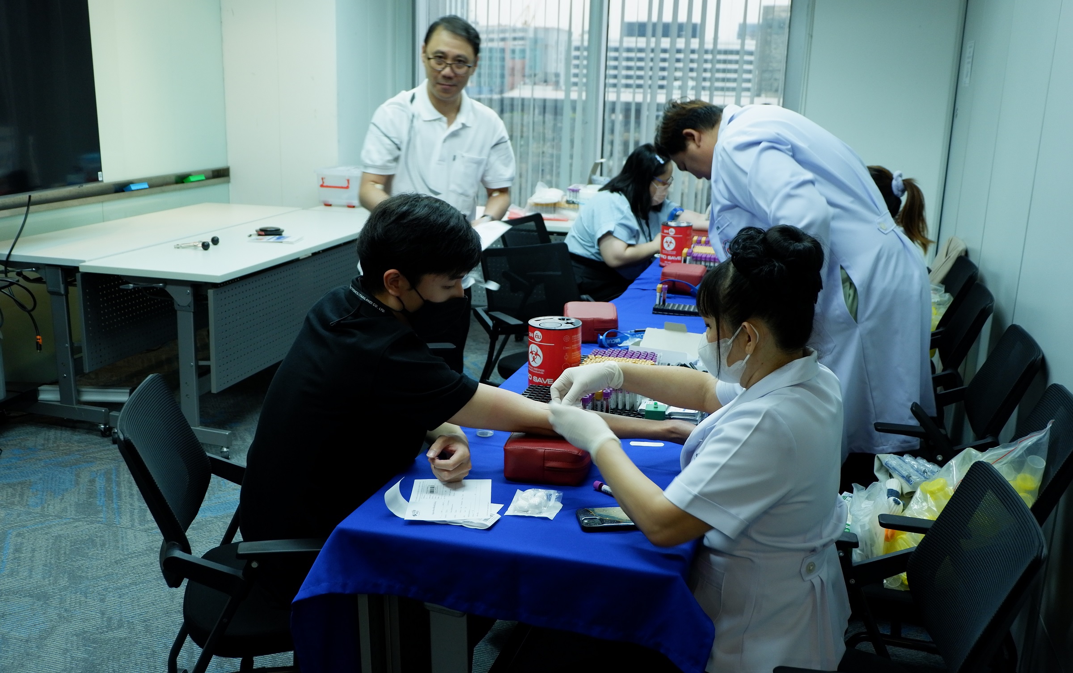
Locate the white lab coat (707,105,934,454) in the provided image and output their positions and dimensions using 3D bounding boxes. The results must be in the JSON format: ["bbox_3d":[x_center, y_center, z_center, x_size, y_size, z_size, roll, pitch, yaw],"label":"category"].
[{"bbox_3d":[0.824,-0.183,2.843,0.650,0.950,0.540,8,16,24],"label":"white lab coat"}]

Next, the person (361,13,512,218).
[{"bbox_3d":[-0.333,-0.200,3.286,0.510,1.660,0.380,-1,14,-12],"label":"person"}]

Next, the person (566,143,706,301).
[{"bbox_3d":[0.440,-0.215,4.265,0.760,1.220,0.520,6,15,17],"label":"person"}]

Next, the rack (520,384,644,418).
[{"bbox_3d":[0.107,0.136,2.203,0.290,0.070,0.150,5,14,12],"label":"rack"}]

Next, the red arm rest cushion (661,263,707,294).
[{"bbox_3d":[0.547,-0.211,3.656,0.150,0.075,0.150,5,14,13],"label":"red arm rest cushion"}]

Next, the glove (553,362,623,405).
[{"bbox_3d":[0.100,0.092,1.930,0.160,0.085,0.100,-2,14,-13],"label":"glove"}]

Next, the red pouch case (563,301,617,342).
[{"bbox_3d":[0.164,-0.041,2.870,0.155,0.077,0.180,3,14,8],"label":"red pouch case"}]

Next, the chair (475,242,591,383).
[{"bbox_3d":[0.060,0.110,3.750,0.560,0.870,0.570,-8,17,-35],"label":"chair"}]

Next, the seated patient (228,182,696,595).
[{"bbox_3d":[-0.138,0.347,1.940,0.870,1.260,0.500,1,14,1],"label":"seated patient"}]

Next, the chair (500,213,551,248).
[{"bbox_3d":[0.143,-0.087,4.444,0.580,0.870,0.570,8,16,24],"label":"chair"}]

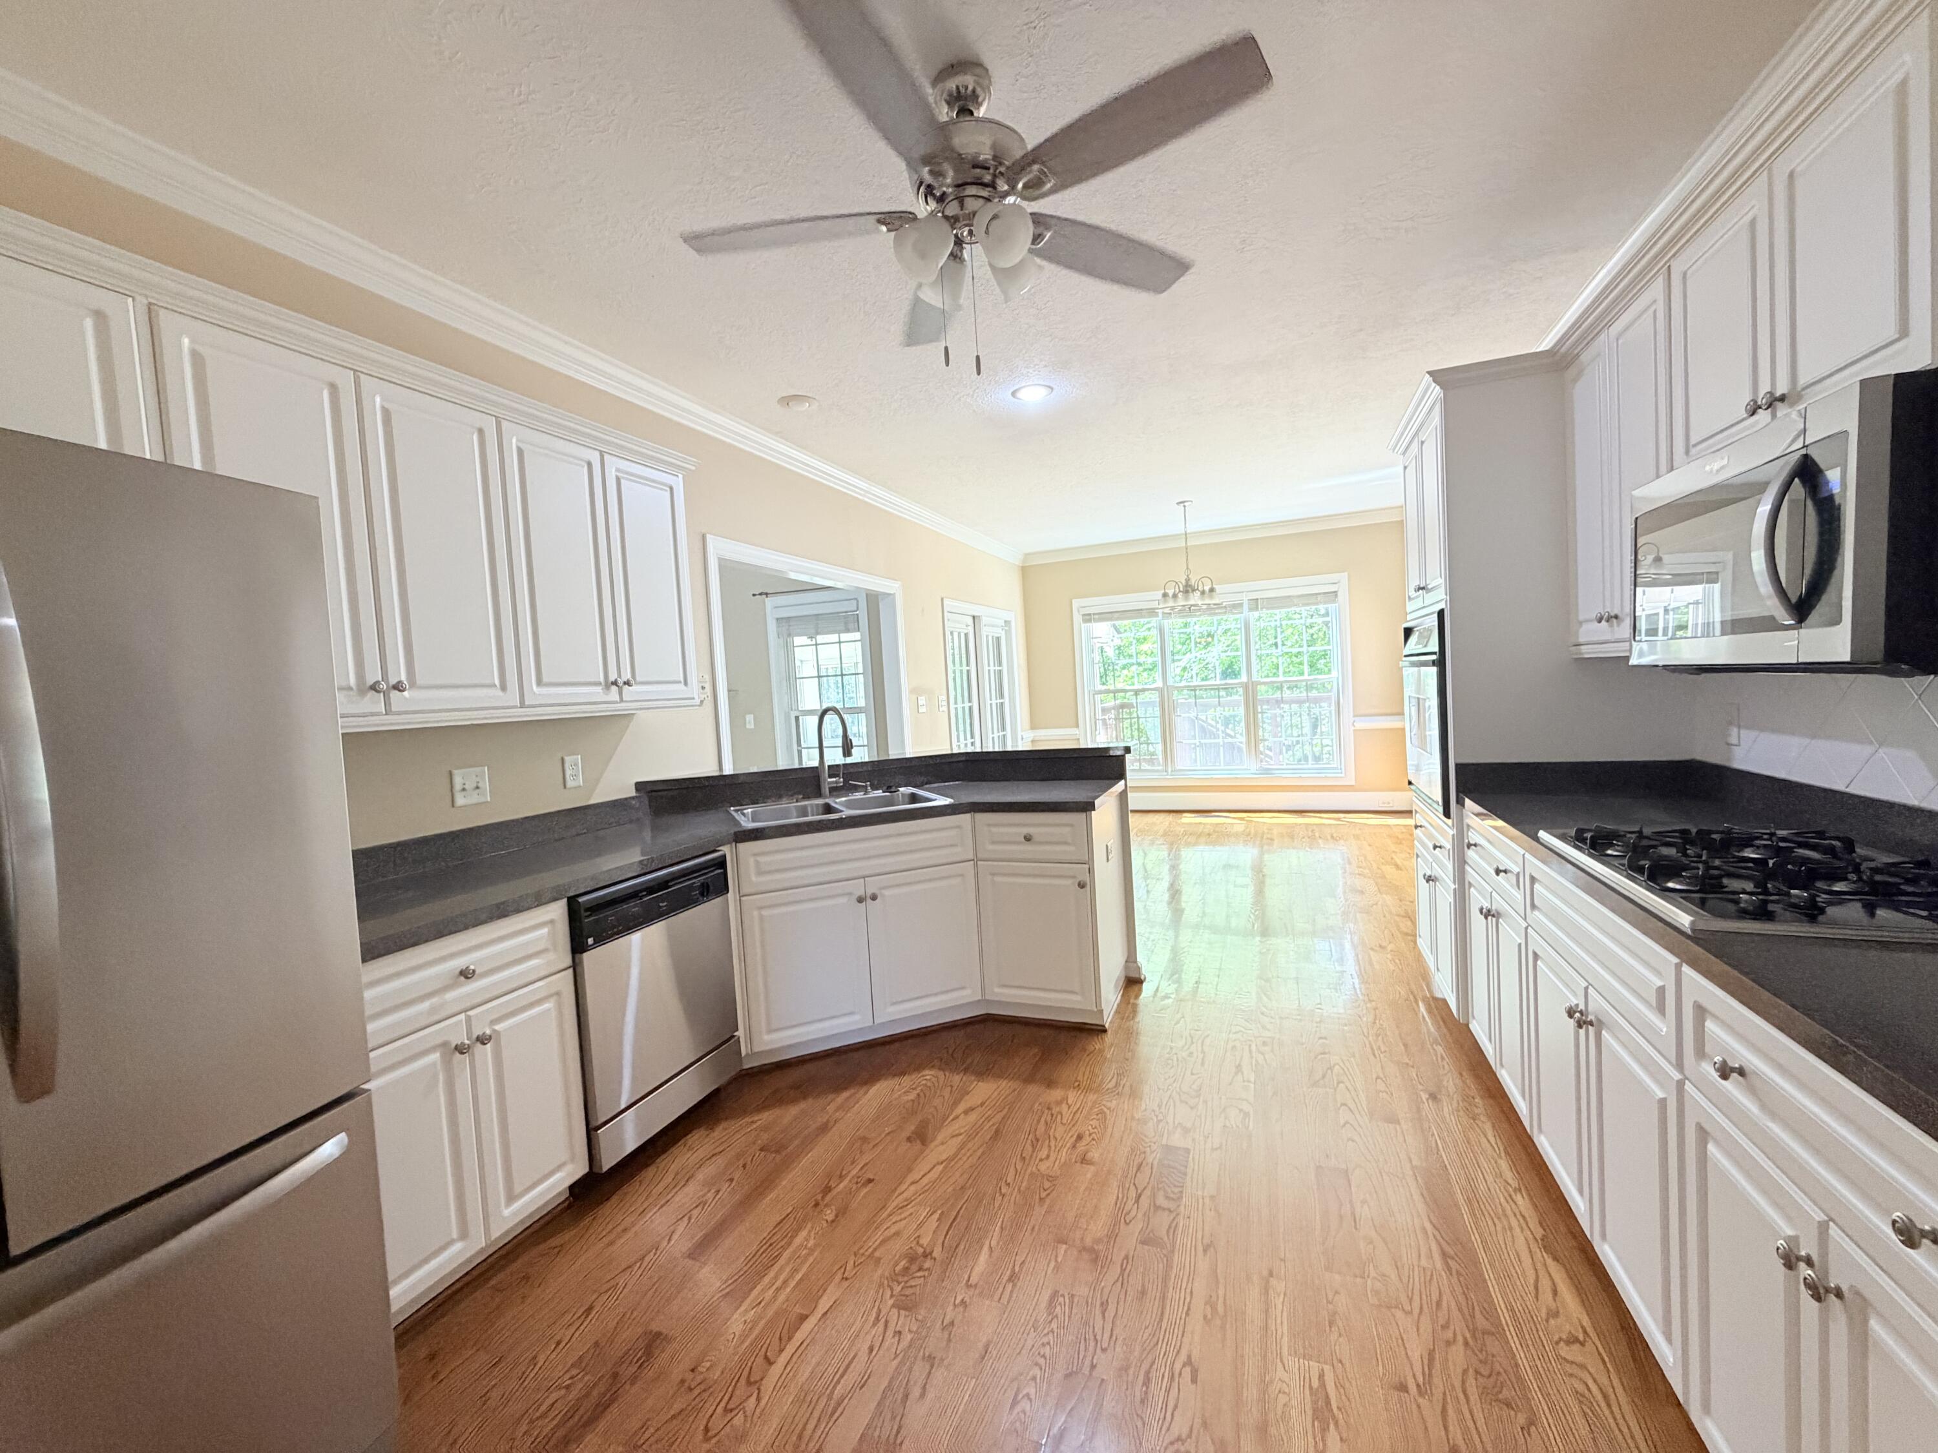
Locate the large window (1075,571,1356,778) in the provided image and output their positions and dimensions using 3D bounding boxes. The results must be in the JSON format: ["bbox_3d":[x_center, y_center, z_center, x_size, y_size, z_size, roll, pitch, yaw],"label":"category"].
[{"bbox_3d":[2.317,-0.383,7.656,2.550,1.920,0.110,-2,3,22],"label":"large window"}]

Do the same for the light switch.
[{"bbox_3d":[-1.595,0.194,2.526,0.018,0.116,0.117,-2,3,21],"label":"light switch"}]

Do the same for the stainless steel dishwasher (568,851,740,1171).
[{"bbox_3d":[-1.202,0.857,2.539,0.600,0.820,0.610,-2,3,22],"label":"stainless steel dishwasher"}]

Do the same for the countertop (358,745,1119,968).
[{"bbox_3d":[-0.568,0.306,2.735,1.855,0.185,2.740,-2,3,22],"label":"countertop"}]

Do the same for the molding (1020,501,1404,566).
[{"bbox_3d":[2.230,-1.823,7.565,3.620,0.125,0.090,-2,3,22],"label":"molding"}]

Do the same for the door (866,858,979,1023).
[{"bbox_3d":[-0.175,0.851,3.118,0.452,0.573,0.020,-4,3,-23],"label":"door"}]

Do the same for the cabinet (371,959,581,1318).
[{"bbox_3d":[-1.441,0.983,1.963,0.600,0.593,0.606,-2,3,21],"label":"cabinet"}]

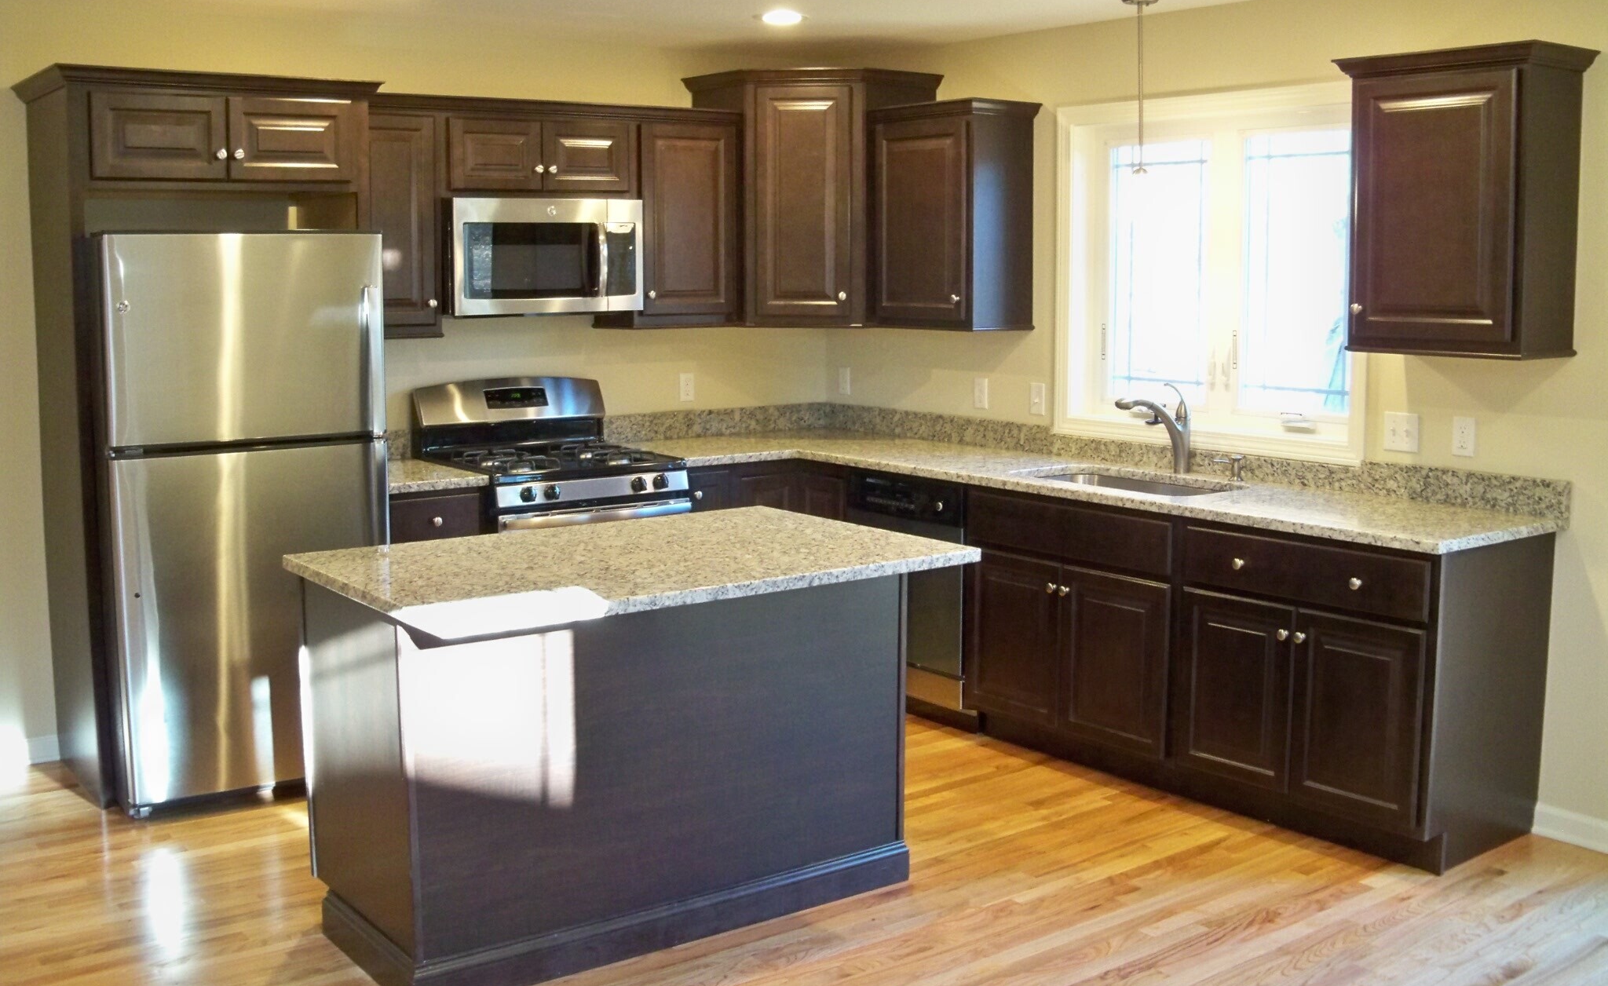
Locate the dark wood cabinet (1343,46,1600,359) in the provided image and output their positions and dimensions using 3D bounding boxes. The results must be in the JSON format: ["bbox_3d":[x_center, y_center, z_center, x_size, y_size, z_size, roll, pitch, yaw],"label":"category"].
[{"bbox_3d":[1.790,-0.776,4.402,0.350,0.807,0.595,-6,10,-37],"label":"dark wood cabinet"}]

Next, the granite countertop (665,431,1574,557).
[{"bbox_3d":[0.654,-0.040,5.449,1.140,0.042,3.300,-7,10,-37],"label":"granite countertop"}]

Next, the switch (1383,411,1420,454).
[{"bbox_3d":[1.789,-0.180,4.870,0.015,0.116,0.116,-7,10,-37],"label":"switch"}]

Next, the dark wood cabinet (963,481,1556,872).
[{"bbox_3d":[1.308,0.466,5.003,0.630,0.882,1.770,-6,10,-37],"label":"dark wood cabinet"}]

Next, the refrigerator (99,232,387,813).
[{"bbox_3d":[-1.814,0.052,5.076,0.835,1.700,0.759,-6,10,-37],"label":"refrigerator"}]

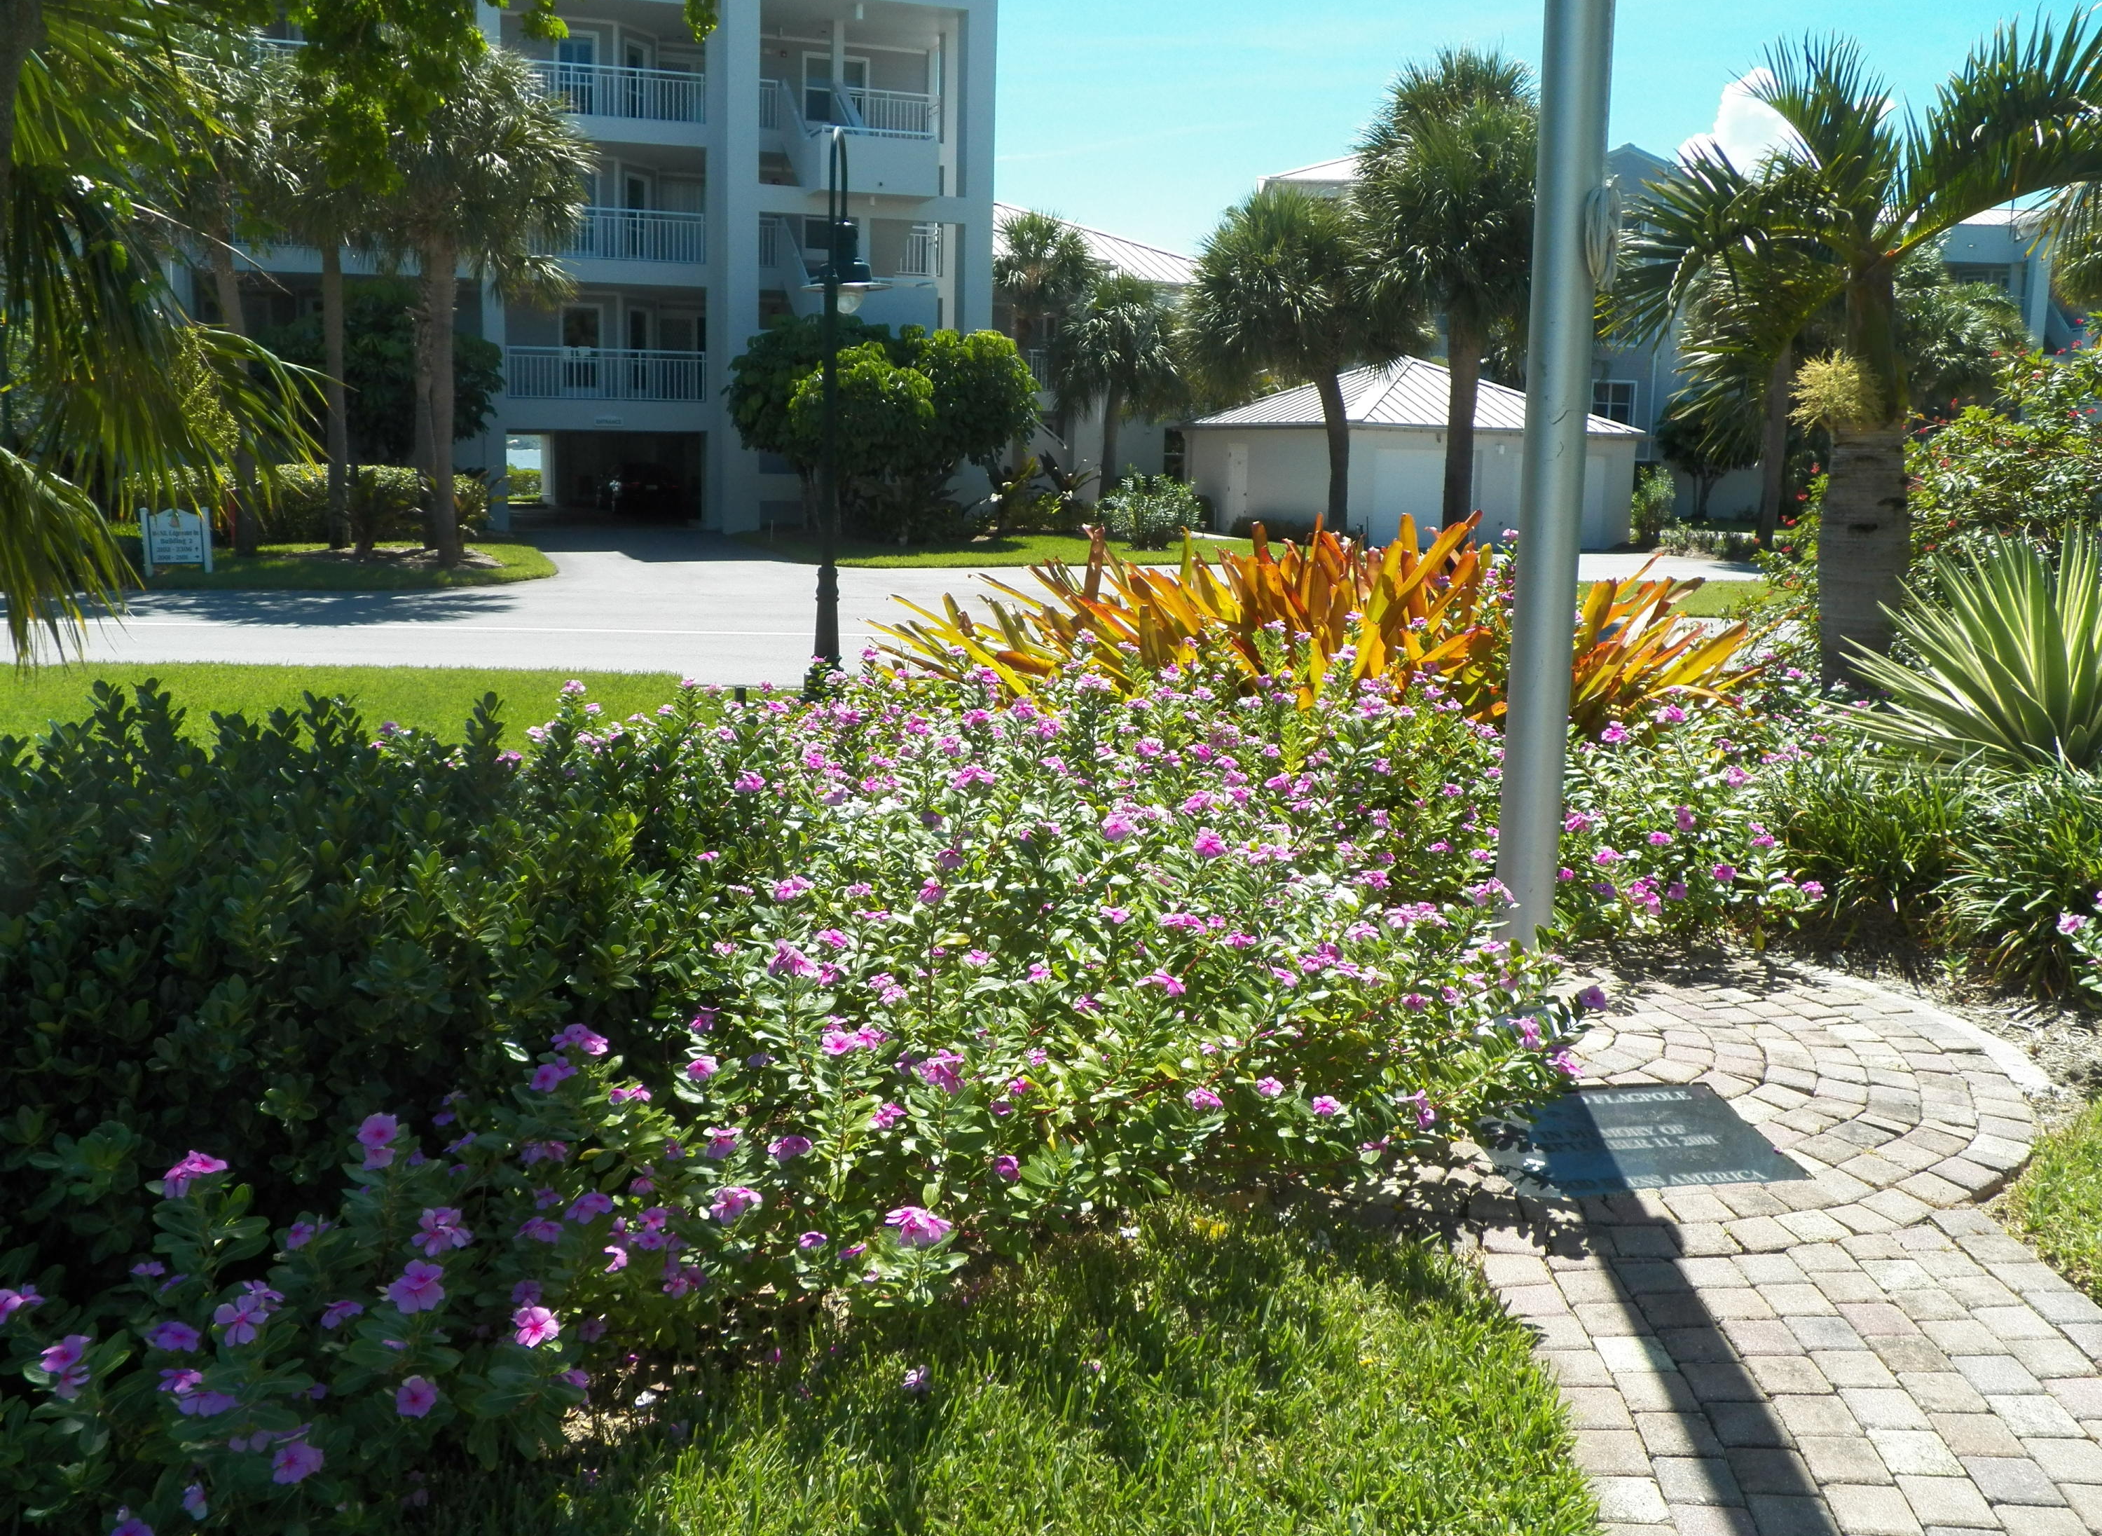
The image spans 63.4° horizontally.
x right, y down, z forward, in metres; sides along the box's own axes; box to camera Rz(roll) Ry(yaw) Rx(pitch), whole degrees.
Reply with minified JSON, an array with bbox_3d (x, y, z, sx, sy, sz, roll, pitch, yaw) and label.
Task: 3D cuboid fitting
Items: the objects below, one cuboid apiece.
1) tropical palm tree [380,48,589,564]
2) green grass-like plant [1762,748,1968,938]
[{"bbox_3d":[-7.919,-6.413,23.867,2.900,7.150,2.900,-2,11,-19],"label":"tropical palm tree"},{"bbox_3d":[3.089,0.275,6.493,0.720,0.580,0.650,6,11,26],"label":"green grass-like plant"}]

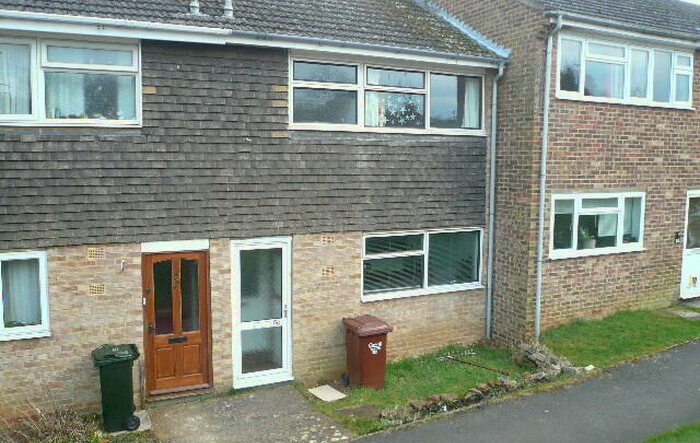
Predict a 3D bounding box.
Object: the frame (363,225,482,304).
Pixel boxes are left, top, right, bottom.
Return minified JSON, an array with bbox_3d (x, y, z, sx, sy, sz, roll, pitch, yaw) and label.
[{"bbox_3d":[1.245,0.679,9.225,2.310,1.030,0.100,-3,8,-26],"label":"frame"}]

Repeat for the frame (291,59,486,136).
[{"bbox_3d":[0.702,-1.852,8.622,3.430,0.990,0.100,-3,8,-26],"label":"frame"}]

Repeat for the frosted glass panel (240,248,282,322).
[{"bbox_3d":[-1.255,0.906,8.051,0.600,1.030,0.030,-3,8,-26],"label":"frosted glass panel"}]

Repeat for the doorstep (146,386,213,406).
[{"bbox_3d":[-2.300,2.367,7.655,0.870,0.120,0.160,-3,8,-26],"label":"doorstep"}]

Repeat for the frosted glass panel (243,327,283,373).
[{"bbox_3d":[-1.263,1.855,8.164,0.600,0.640,0.030,-3,8,-26],"label":"frosted glass panel"}]

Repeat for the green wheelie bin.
[{"bbox_3d":[-2.882,2.007,6.997,0.550,1.020,0.470,-3,8,-26],"label":"green wheelie bin"}]

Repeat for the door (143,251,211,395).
[{"bbox_3d":[-2.459,1.453,8.140,0.903,2.054,0.080,-2,7,-22],"label":"door"}]

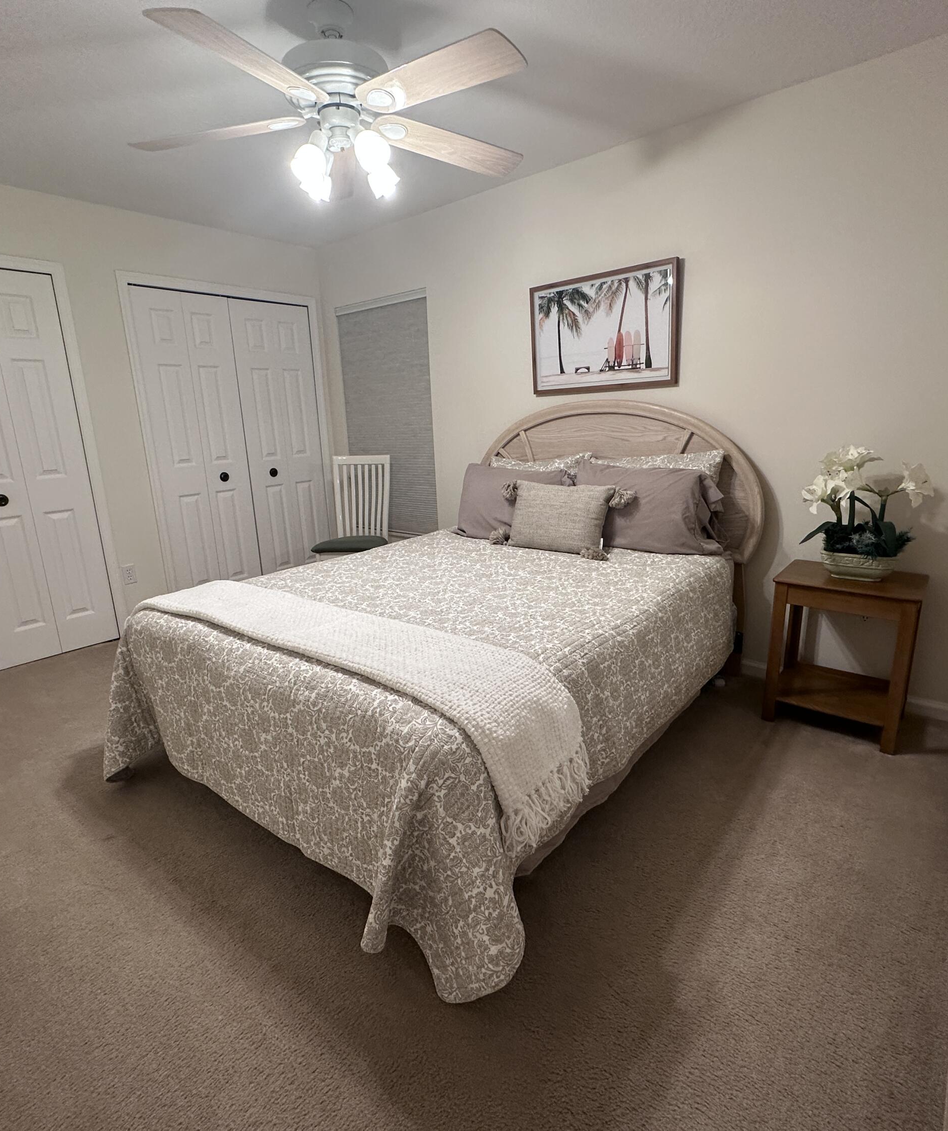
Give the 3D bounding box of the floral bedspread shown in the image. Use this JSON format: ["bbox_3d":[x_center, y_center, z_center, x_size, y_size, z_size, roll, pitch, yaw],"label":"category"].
[{"bbox_3d":[-0.065,0.352,2.509,1.700,0.580,2.110,10,18,40],"label":"floral bedspread"}]

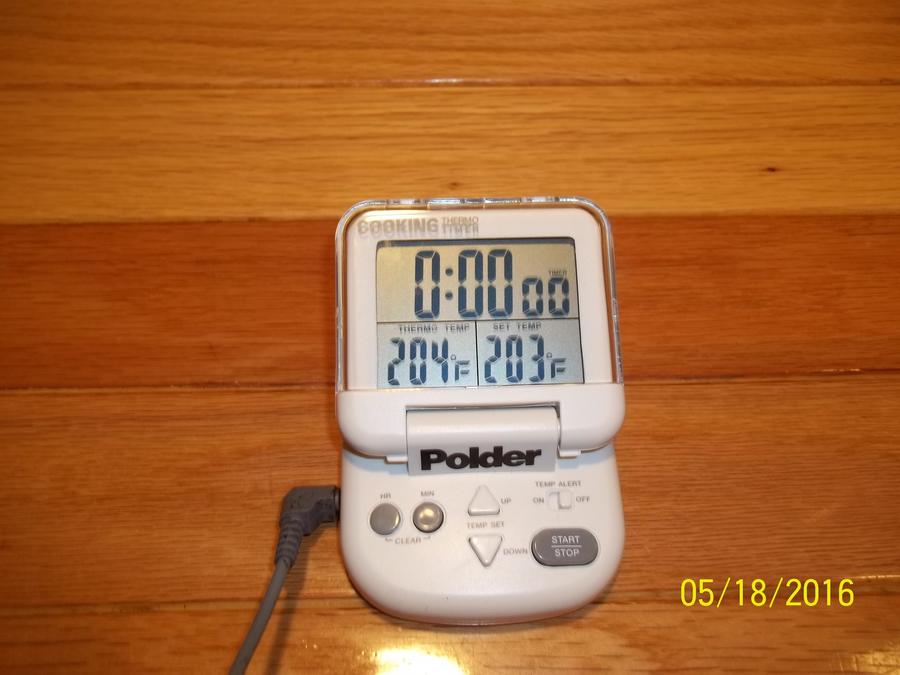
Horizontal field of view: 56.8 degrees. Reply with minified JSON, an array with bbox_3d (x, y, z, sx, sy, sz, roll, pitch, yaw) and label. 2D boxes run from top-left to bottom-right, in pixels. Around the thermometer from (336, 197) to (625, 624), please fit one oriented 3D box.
[{"bbox_3d":[0.008,0.017,0.205,0.069,0.041,0.101,-1,65,-3],"label":"thermometer"}]

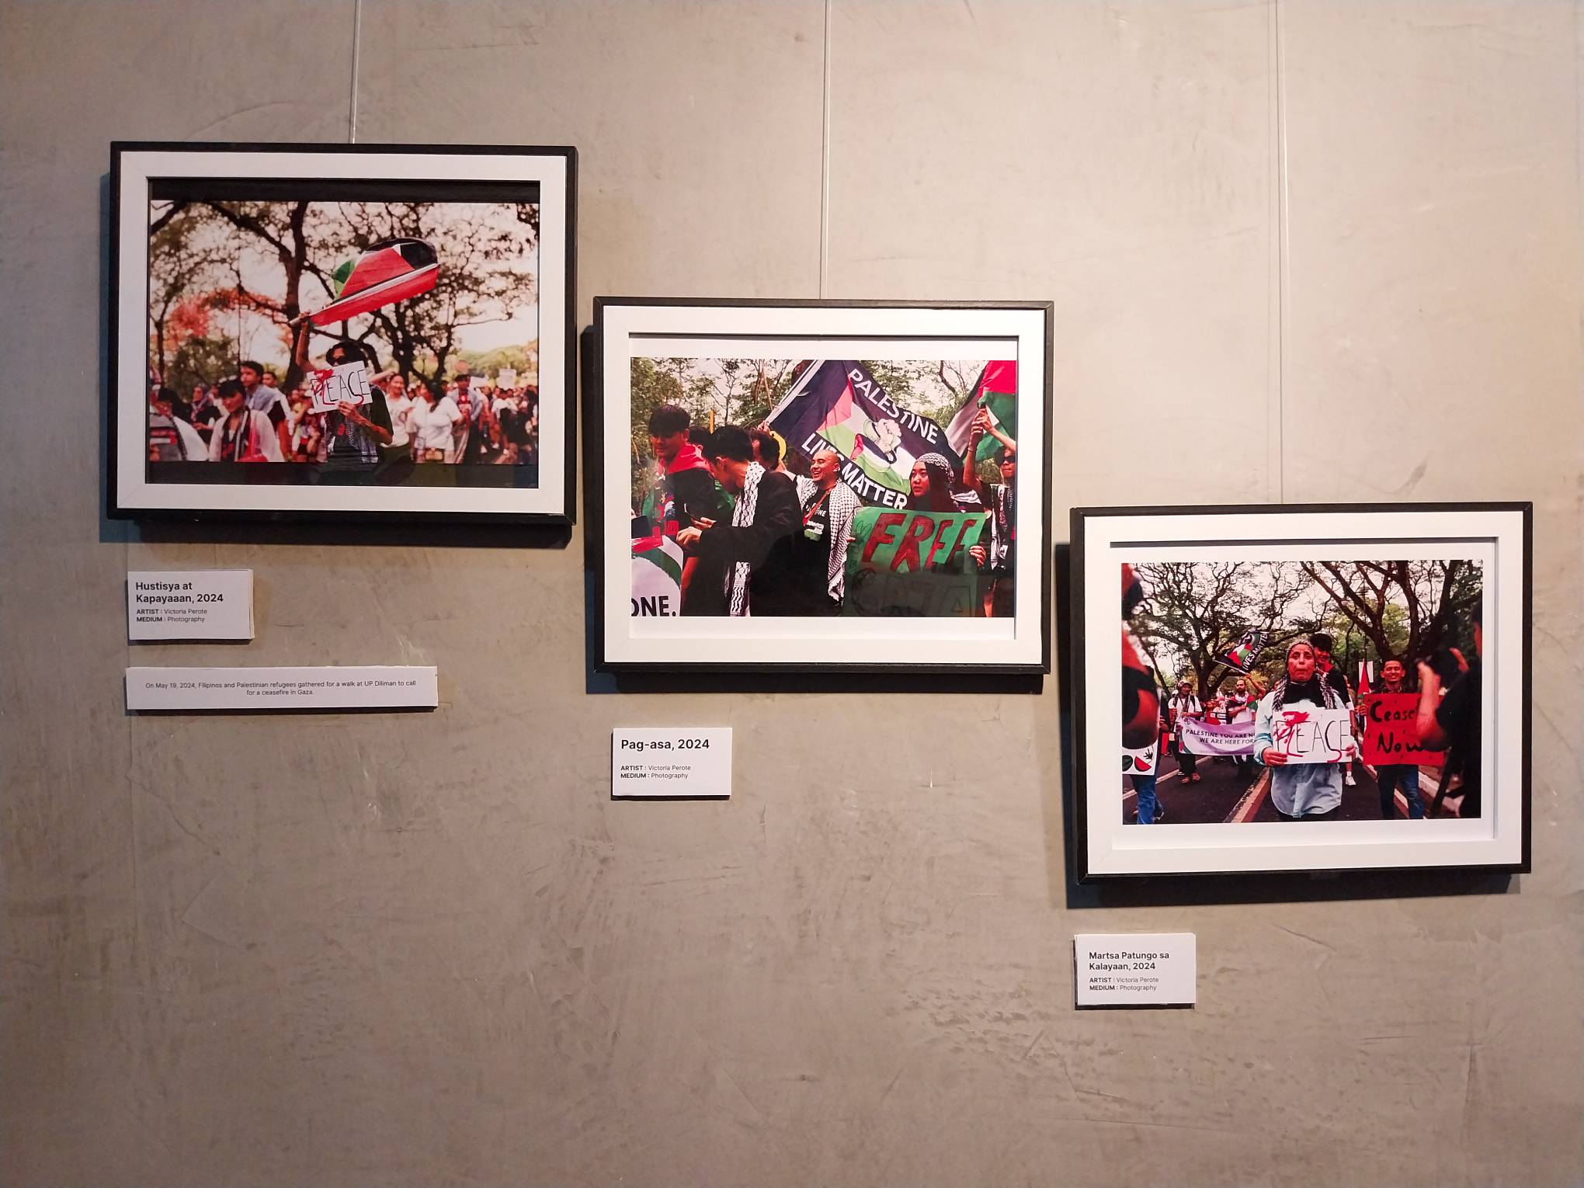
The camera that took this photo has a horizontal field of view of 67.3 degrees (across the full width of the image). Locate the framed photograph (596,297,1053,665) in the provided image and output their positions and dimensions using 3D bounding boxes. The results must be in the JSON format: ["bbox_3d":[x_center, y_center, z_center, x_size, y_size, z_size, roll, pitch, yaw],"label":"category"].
[{"bbox_3d":[0.028,-0.097,1.073,0.411,0.335,0.026,0,1,-1],"label":"framed photograph"}]

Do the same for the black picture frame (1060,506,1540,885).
[{"bbox_3d":[0.460,0.087,1.079,0.411,0.335,0.026,-1,1,-1],"label":"black picture frame"}]

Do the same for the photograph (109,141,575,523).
[{"bbox_3d":[-0.399,-0.232,1.067,0.411,0.335,0.026,1,1,-1],"label":"photograph"}]

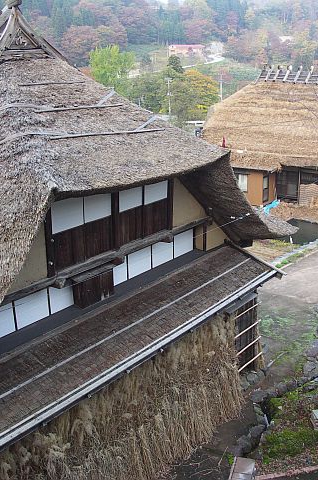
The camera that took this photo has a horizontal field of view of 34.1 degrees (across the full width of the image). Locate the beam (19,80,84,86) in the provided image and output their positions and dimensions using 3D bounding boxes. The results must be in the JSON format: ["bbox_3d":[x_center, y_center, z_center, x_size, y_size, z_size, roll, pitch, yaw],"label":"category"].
[{"bbox_3d":[-2.368,-3.519,11.664,0.050,0.050,1.890,15,24,38],"label":"beam"}]

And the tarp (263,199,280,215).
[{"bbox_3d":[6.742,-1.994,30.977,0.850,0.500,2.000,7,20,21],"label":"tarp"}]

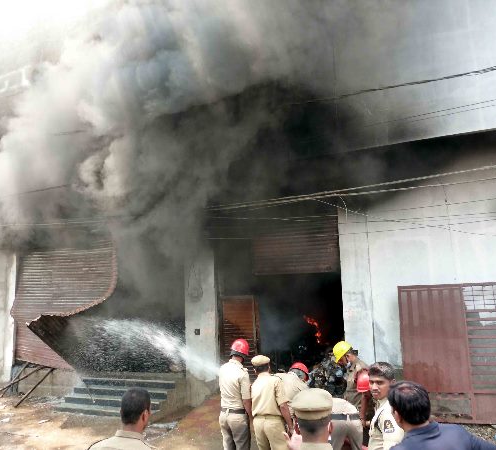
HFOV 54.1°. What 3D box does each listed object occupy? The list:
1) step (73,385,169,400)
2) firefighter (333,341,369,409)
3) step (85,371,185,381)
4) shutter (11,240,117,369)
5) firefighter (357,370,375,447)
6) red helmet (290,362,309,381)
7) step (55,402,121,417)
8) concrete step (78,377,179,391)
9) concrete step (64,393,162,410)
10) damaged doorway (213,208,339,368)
[{"bbox_3d":[-2.741,3.667,10.660,2.445,0.138,0.291,-5,-8,22],"label":"step"},{"bbox_3d":[1.506,2.491,6.793,0.450,1.683,0.500,-2,-7,-6],"label":"firefighter"},{"bbox_3d":[-2.529,3.453,11.230,2.445,0.138,0.291,-5,-8,22],"label":"step"},{"bbox_3d":[-4.585,1.943,11.987,3.263,3.133,0.500,-5,-8,22],"label":"shutter"},{"bbox_3d":[1.423,2.431,5.604,0.520,1.505,0.550,-6,-8,26],"label":"firefighter"},{"bbox_3d":[0.711,2.029,6.700,0.280,0.170,0.220,32,-14,-25],"label":"red helmet"},{"bbox_3d":[-2.952,3.881,10.090,2.445,0.138,0.291,-5,-8,22],"label":"step"},{"bbox_3d":[-2.635,3.560,10.945,2.445,0.138,0.291,-5,-8,22],"label":"concrete step"},{"bbox_3d":[-2.847,3.774,10.375,2.445,0.138,0.291,-5,-8,22],"label":"concrete step"},{"bbox_3d":[0.648,1.417,10.137,2.745,3.356,0.300,-5,-8,22],"label":"damaged doorway"}]

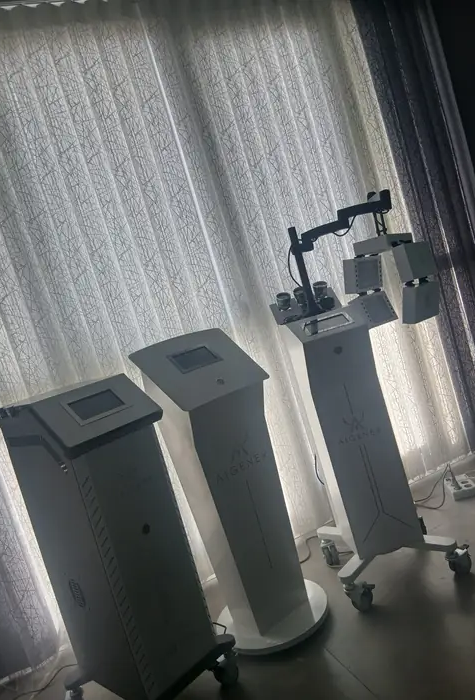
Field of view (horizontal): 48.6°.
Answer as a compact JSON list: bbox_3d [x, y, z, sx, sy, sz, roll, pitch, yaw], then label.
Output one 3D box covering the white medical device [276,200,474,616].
[{"bbox_3d":[0.550,0.173,2.181,0.735,1.554,0.520,-17,5,-2],"label":"white medical device"}]

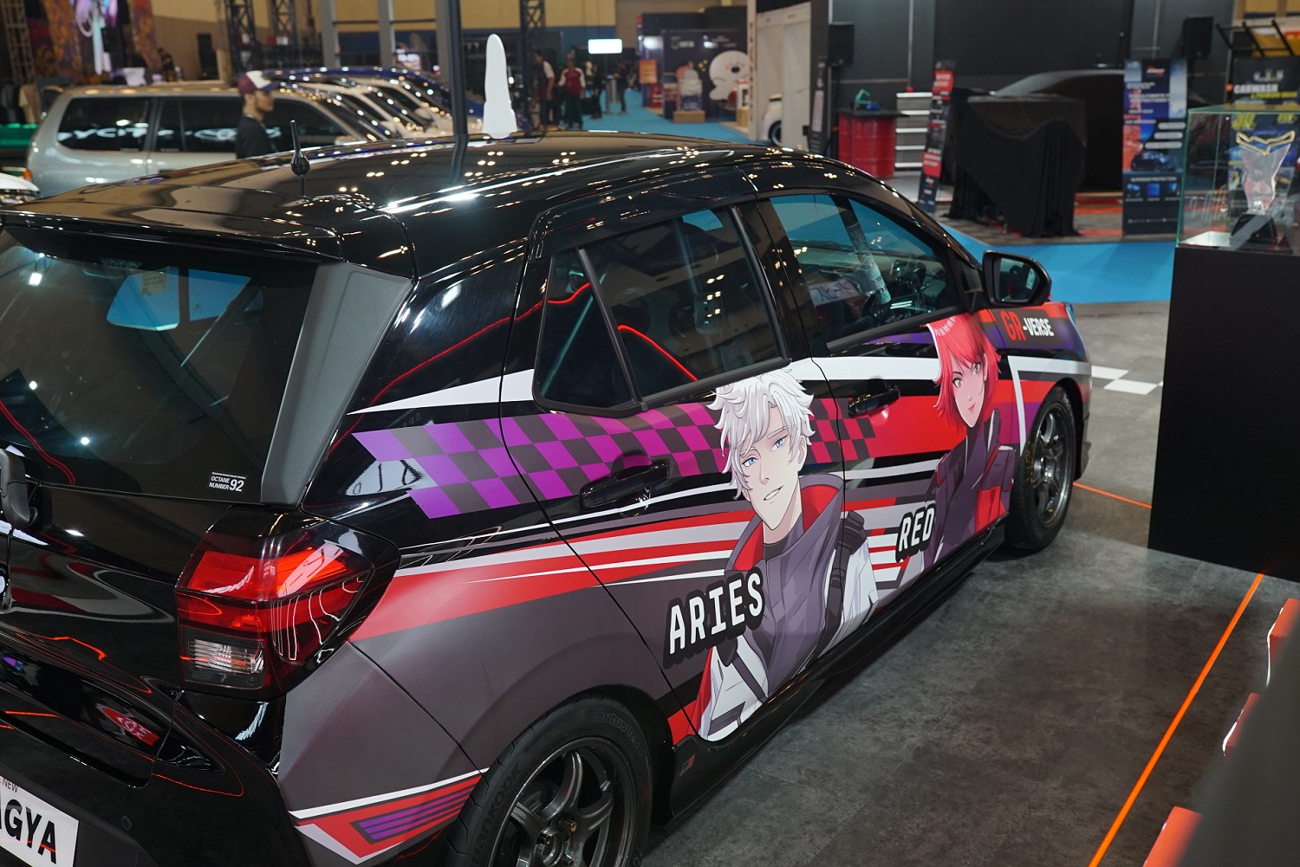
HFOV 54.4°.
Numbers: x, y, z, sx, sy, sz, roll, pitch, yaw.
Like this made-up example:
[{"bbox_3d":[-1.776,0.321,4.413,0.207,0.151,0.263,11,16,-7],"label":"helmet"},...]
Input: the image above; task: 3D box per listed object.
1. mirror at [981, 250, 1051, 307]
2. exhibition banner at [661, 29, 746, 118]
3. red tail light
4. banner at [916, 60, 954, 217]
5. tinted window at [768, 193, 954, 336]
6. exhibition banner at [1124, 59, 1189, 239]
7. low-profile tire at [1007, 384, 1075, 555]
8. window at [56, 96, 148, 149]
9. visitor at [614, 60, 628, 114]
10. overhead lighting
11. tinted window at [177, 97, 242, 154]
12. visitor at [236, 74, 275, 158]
[{"bbox_3d":[0.953,-0.413,3.343,0.190,0.150,0.115,10,20,34],"label":"mirror"},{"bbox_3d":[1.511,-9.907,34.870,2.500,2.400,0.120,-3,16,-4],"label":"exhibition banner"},{"bbox_3d":[-0.522,0.234,1.785,0.255,0.260,0.200,10,20,34],"label":"red tail light"},{"bbox_3d":[2.974,-3.111,13.211,0.120,1.580,0.580,1,16,-8],"label":"banner"},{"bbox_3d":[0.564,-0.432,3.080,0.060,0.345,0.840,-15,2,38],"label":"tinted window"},{"bbox_3d":[4.520,-2.558,11.309,0.540,1.560,0.120,0,17,12],"label":"exhibition banner"},{"bbox_3d":[1.241,0.093,4.211,0.200,0.580,0.580,10,20,34],"label":"low-profile tire"},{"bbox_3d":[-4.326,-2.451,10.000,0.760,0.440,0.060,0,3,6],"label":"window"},{"bbox_3d":[-0.916,-11.027,40.251,0.320,1.650,0.450,-2,16,0],"label":"visitor"},{"bbox_3d":[-1.328,-11.649,38.000,1.040,0.470,0.120,-3,16,-4],"label":"overhead lighting"},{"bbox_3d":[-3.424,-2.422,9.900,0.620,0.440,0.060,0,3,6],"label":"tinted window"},{"bbox_3d":[-2.414,-1.443,8.033,0.290,1.650,0.460,-4,17,-8],"label":"visitor"}]

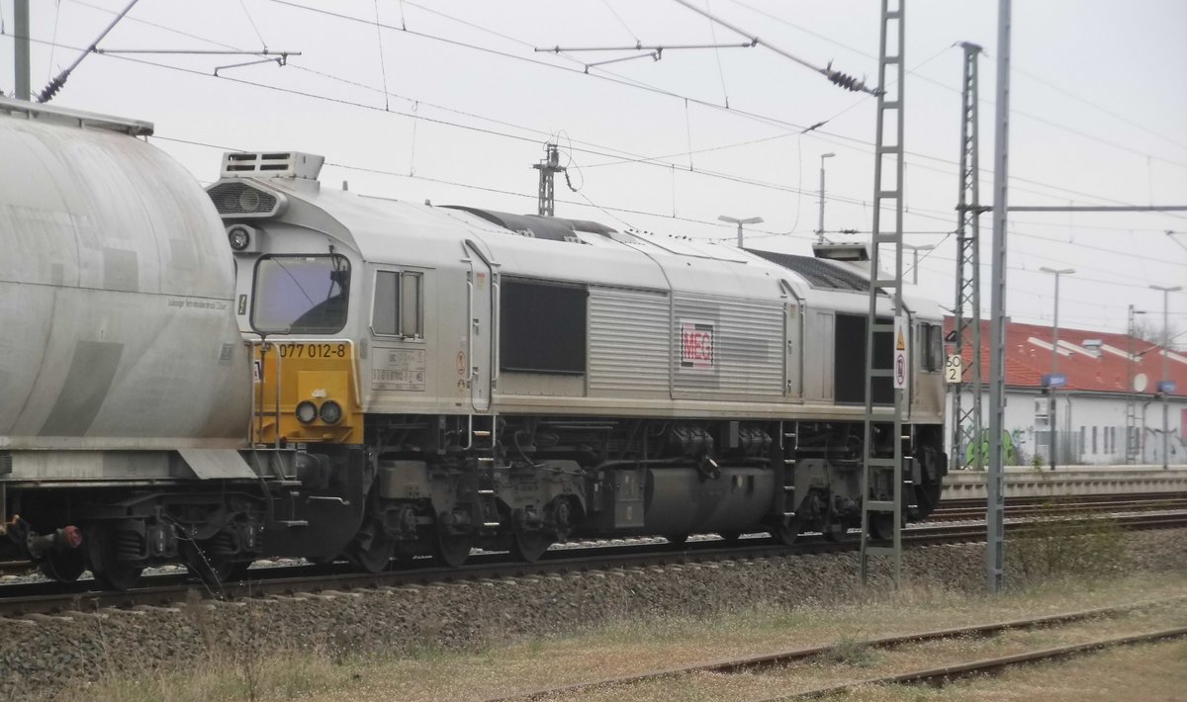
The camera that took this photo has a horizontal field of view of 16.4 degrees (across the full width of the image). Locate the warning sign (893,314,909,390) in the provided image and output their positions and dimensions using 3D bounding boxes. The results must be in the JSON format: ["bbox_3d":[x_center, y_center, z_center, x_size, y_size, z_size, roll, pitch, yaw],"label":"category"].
[{"bbox_3d":[3.500,0.020,46.800,0.030,0.820,0.480,1,-1,21],"label":"warning sign"}]

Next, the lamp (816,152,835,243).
[{"bbox_3d":[7.529,-1.292,134.912,0.620,10.400,0.300,1,-1,23],"label":"lamp"}]

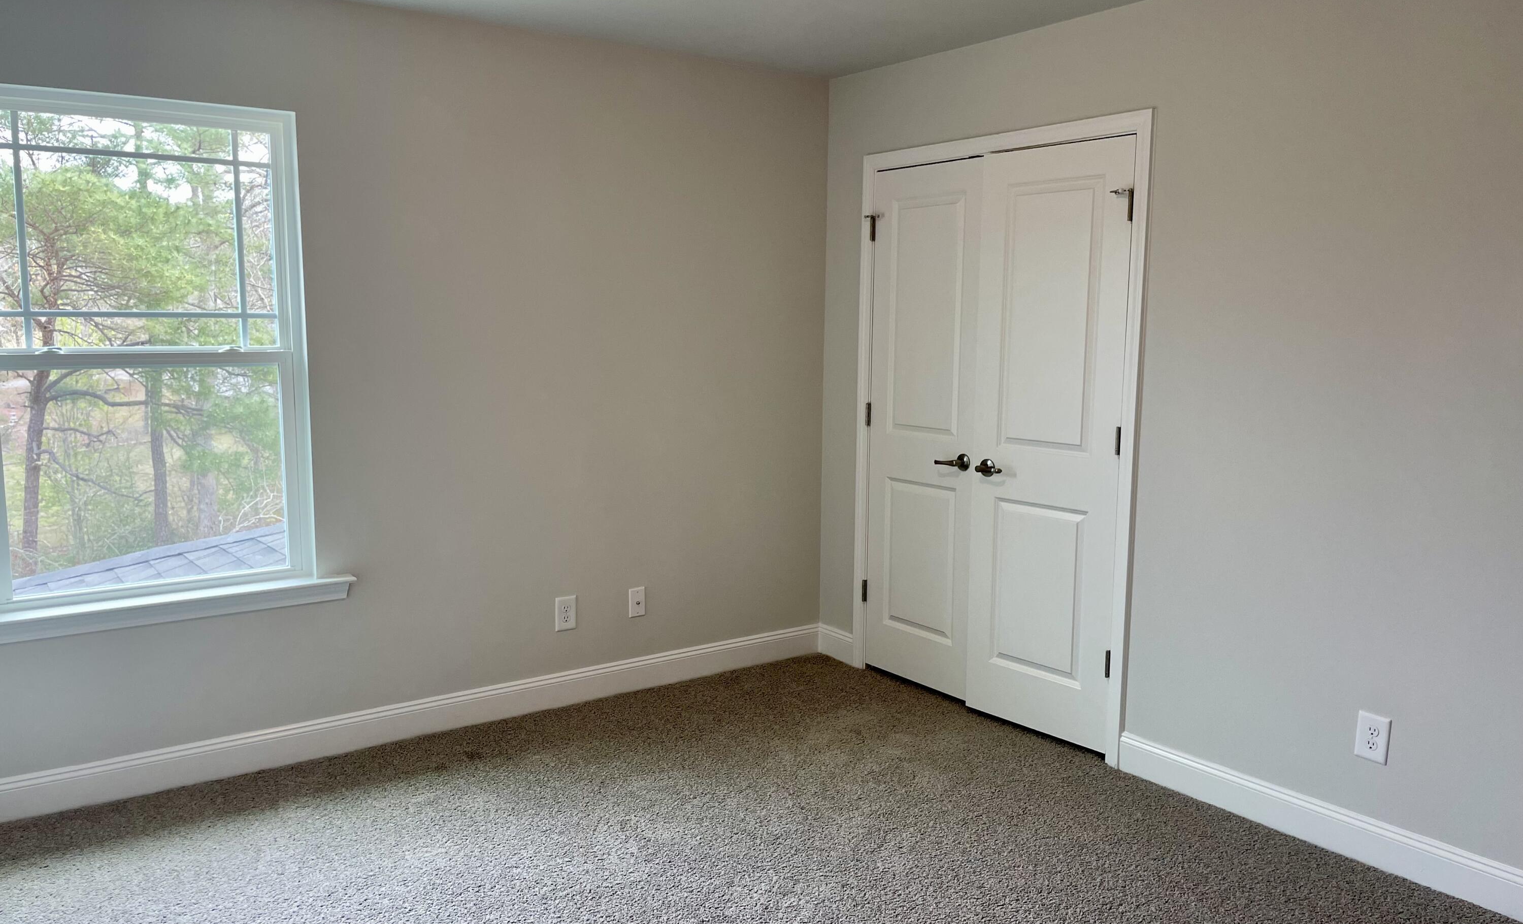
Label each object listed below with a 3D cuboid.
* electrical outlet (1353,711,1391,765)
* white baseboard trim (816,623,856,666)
[{"bbox_3d":[1.653,0.745,3.088,0.009,0.126,0.082,-5,9,-35],"label":"electrical outlet"},{"bbox_3d":[0.330,0.790,4.951,0.016,0.137,0.233,-5,9,-35],"label":"white baseboard trim"}]

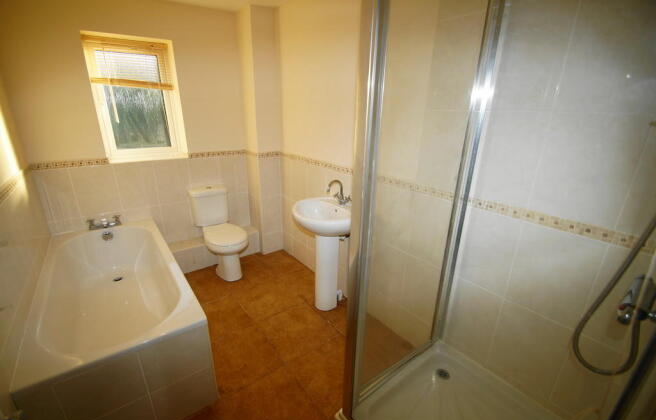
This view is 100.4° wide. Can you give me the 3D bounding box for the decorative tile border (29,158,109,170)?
[{"bbox_3d":[-2.035,-0.349,2.176,0.450,0.046,0.012,-14,24,-37],"label":"decorative tile border"}]

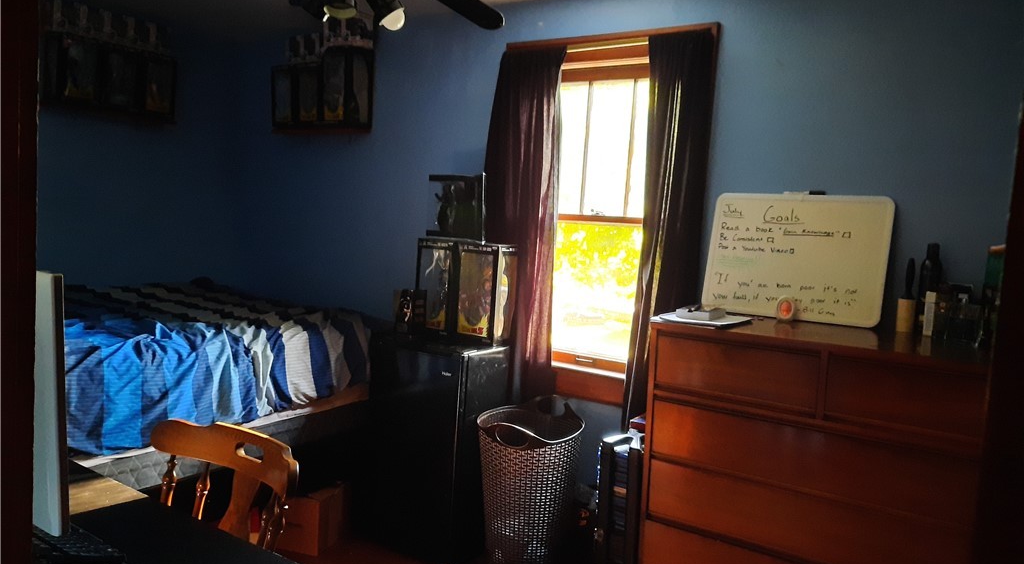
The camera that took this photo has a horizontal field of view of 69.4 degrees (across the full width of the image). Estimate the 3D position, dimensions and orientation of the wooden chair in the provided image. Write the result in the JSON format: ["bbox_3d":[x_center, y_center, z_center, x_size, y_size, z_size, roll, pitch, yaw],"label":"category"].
[{"bbox_3d":[-0.723,0.720,1.384,0.440,0.810,0.480,5,5,26],"label":"wooden chair"}]

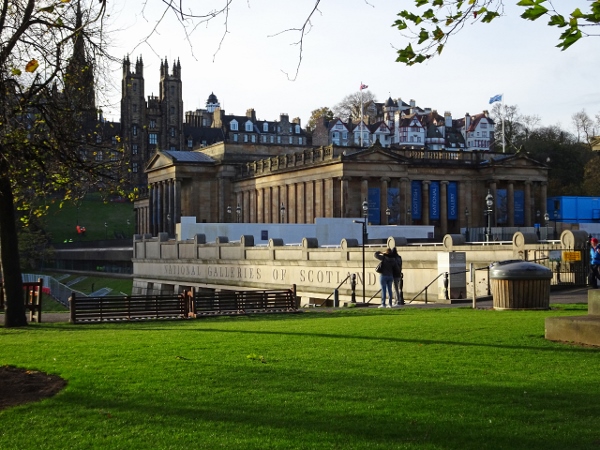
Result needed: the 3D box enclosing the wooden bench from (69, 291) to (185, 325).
[{"bbox_3d":[-4.351,2.072,22.800,2.900,0.800,0.600,0,-1,-27],"label":"wooden bench"}]

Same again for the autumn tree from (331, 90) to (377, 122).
[{"bbox_3d":[21.769,-44.721,360.000,17.600,18.000,17.600,0,-1,0],"label":"autumn tree"}]

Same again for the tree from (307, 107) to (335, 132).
[{"bbox_3d":[7.847,-38.859,345.000,10.700,13.000,10.700,0,-1,0],"label":"tree"}]

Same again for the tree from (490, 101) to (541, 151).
[{"bbox_3d":[77.527,-34.171,325.000,19.100,20.000,19.100,0,-1,0],"label":"tree"}]

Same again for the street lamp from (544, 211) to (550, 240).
[{"bbox_3d":[27.735,0.490,101.000,0.500,4.200,0.500,0,-1,0],"label":"street lamp"}]

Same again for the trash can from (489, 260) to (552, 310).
[{"bbox_3d":[5.725,1.542,23.400,1.620,1.230,1.620,-1,-1,17],"label":"trash can"}]

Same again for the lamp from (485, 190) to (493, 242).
[{"bbox_3d":[11.731,-0.116,56.000,0.500,4.200,0.500,0,-1,0],"label":"lamp"}]

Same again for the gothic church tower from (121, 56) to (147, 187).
[{"bbox_3d":[-49.508,-30.101,268.000,6.300,40.000,6.300,0,-1,-25],"label":"gothic church tower"}]

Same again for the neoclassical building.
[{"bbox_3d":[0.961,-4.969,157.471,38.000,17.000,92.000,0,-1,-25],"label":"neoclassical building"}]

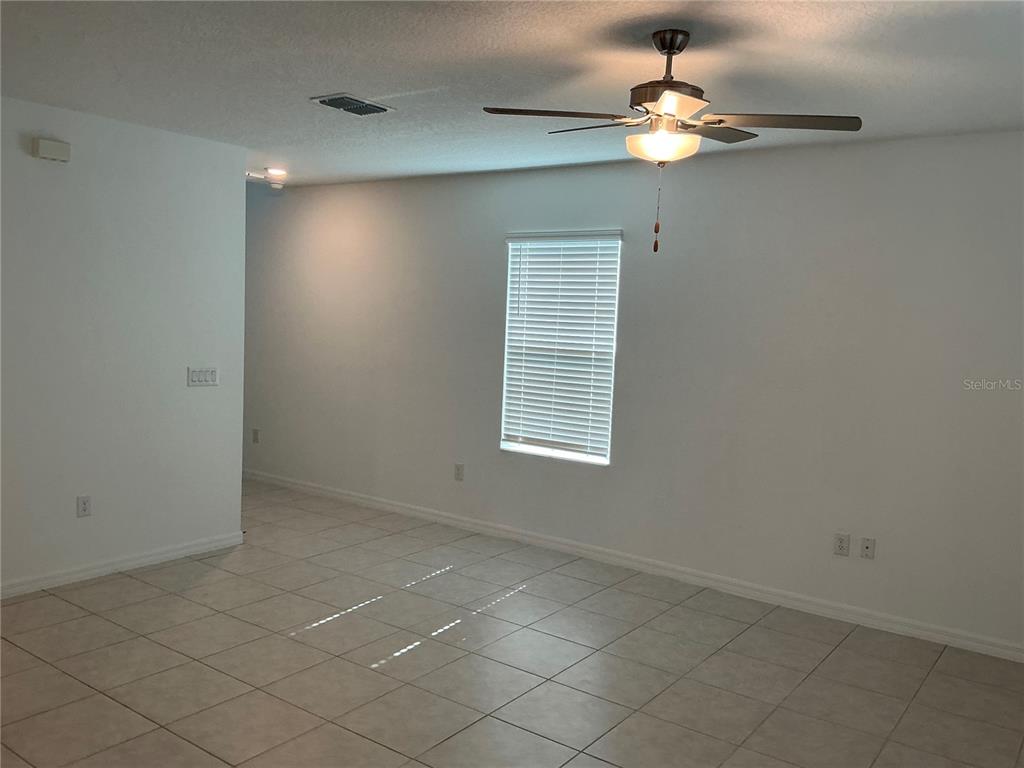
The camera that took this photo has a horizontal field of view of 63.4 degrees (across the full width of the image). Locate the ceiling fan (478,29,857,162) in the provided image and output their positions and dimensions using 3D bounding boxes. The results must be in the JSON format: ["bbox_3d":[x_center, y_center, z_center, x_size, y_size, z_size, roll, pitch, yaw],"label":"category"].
[{"bbox_3d":[0.545,-1.008,2.949,1.290,0.460,1.260,3,5,3],"label":"ceiling fan"}]

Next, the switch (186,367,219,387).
[{"bbox_3d":[-1.972,-0.044,5.292,0.012,0.117,0.213,6,6,36],"label":"switch"}]

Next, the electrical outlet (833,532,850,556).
[{"bbox_3d":[1.830,0.897,4.601,0.074,0.118,0.010,6,6,36],"label":"electrical outlet"}]

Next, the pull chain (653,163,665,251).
[{"bbox_3d":[0.529,-0.632,2.980,0.025,0.316,0.025,6,6,36],"label":"pull chain"}]

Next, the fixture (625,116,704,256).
[{"bbox_3d":[0.535,-0.711,2.973,0.270,0.474,0.270,6,6,36],"label":"fixture"}]

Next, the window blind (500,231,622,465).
[{"bbox_3d":[0.318,-0.256,5.667,0.910,1.500,0.065,6,6,36],"label":"window blind"}]

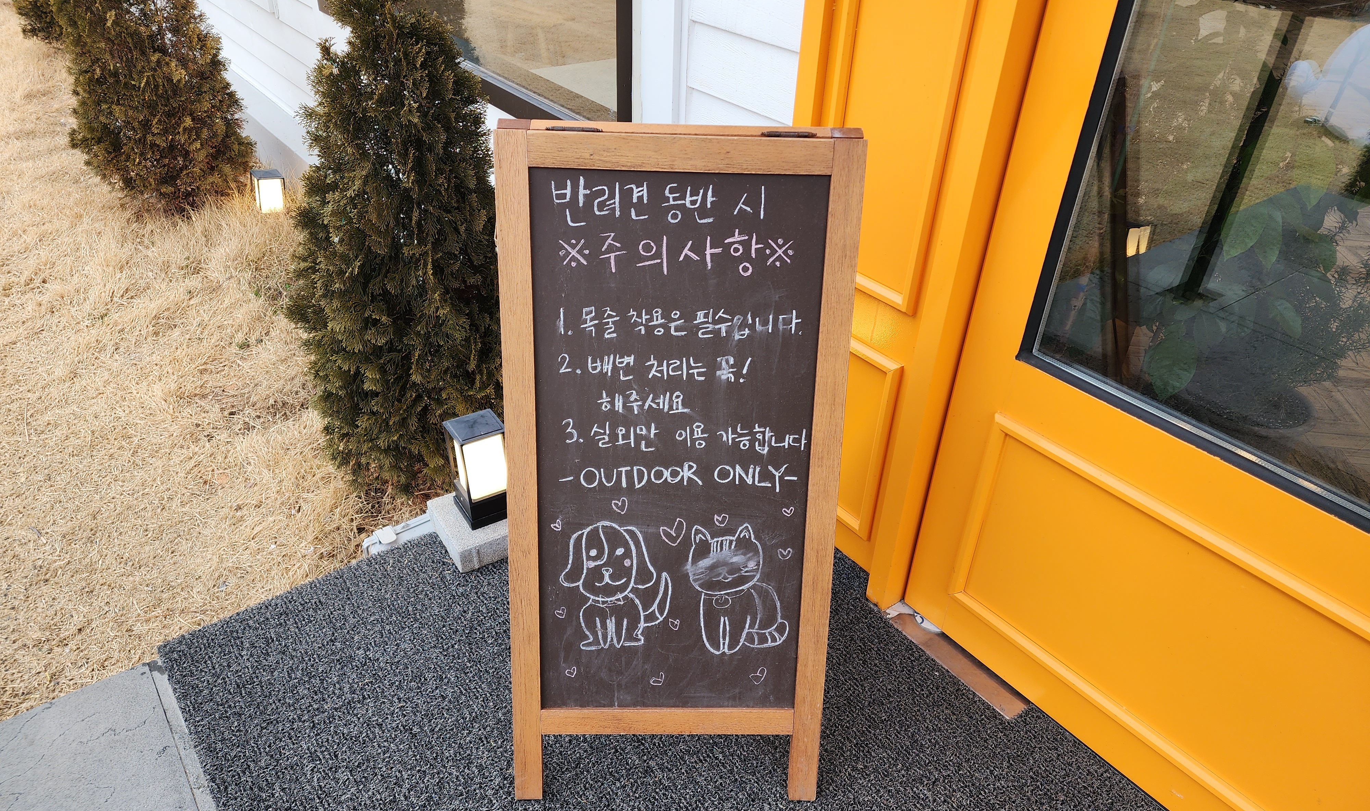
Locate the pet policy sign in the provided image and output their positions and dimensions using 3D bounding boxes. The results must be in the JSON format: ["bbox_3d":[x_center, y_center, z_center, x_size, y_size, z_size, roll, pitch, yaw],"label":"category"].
[{"bbox_3d":[-0.021,0.043,1.555,0.515,1.032,0.722,1,34,-2],"label":"pet policy sign"}]

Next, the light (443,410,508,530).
[{"bbox_3d":[-0.447,0.138,1.998,0.109,0.226,0.109,-18,39,-27],"label":"light"}]

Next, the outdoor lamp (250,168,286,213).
[{"bbox_3d":[-1.672,-0.833,3.699,0.107,0.219,0.107,-17,39,-26],"label":"outdoor lamp"}]

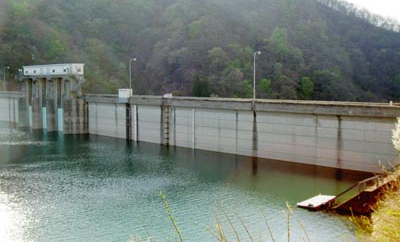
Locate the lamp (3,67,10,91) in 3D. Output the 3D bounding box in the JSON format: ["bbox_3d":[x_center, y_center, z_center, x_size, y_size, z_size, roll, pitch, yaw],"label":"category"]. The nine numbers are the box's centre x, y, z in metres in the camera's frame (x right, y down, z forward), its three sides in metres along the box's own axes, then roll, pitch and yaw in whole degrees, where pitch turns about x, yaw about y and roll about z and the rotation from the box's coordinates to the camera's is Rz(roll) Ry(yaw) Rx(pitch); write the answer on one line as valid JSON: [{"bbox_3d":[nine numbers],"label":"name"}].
[{"bbox_3d":[-57.392,-12.149,133.964,0.450,7.430,1.600,5,7,43],"label":"lamp"}]

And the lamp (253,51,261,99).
[{"bbox_3d":[9.248,-7.021,72.075,0.450,7.950,1.600,5,7,43],"label":"lamp"}]

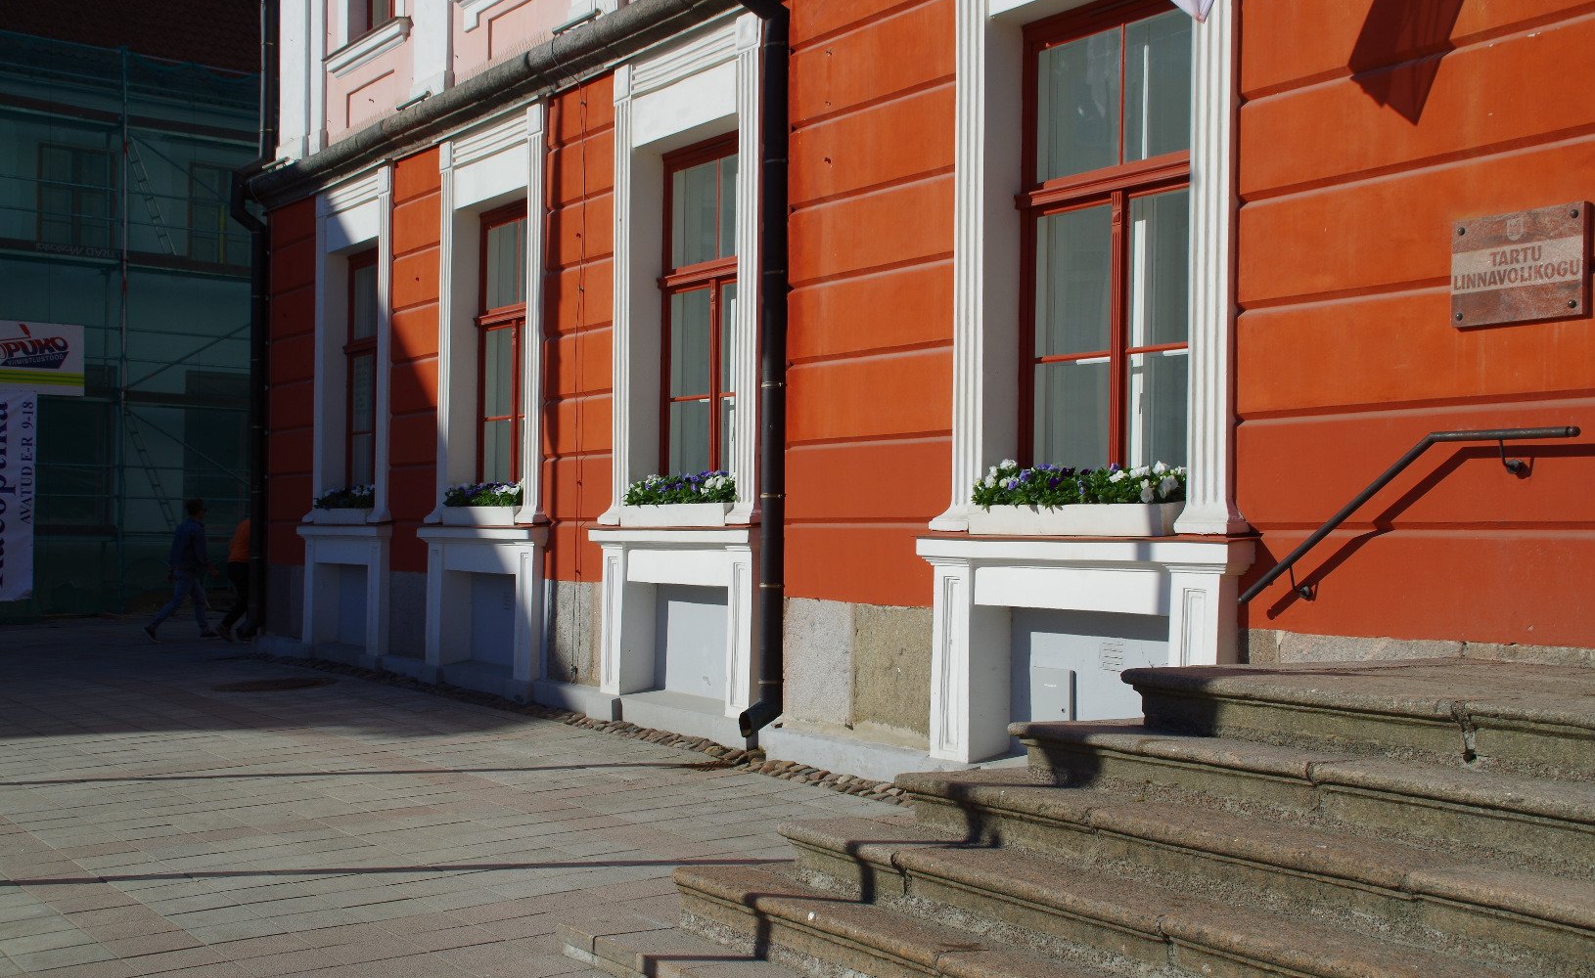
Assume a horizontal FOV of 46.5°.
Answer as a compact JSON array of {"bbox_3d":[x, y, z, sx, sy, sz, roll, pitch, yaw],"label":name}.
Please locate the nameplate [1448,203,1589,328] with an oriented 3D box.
[{"bbox_3d":[2.928,-0.906,7.560,0.040,0.440,0.610,1,-1,-34],"label":"nameplate"}]

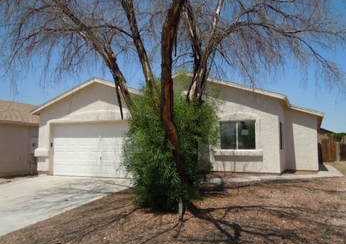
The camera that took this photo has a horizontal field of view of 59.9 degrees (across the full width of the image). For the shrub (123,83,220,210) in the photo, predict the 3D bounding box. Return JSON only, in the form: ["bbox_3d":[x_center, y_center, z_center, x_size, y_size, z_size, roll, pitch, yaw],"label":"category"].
[{"bbox_3d":[-0.047,0.532,7.132,2.253,2.797,2.000,0,-6,0],"label":"shrub"}]

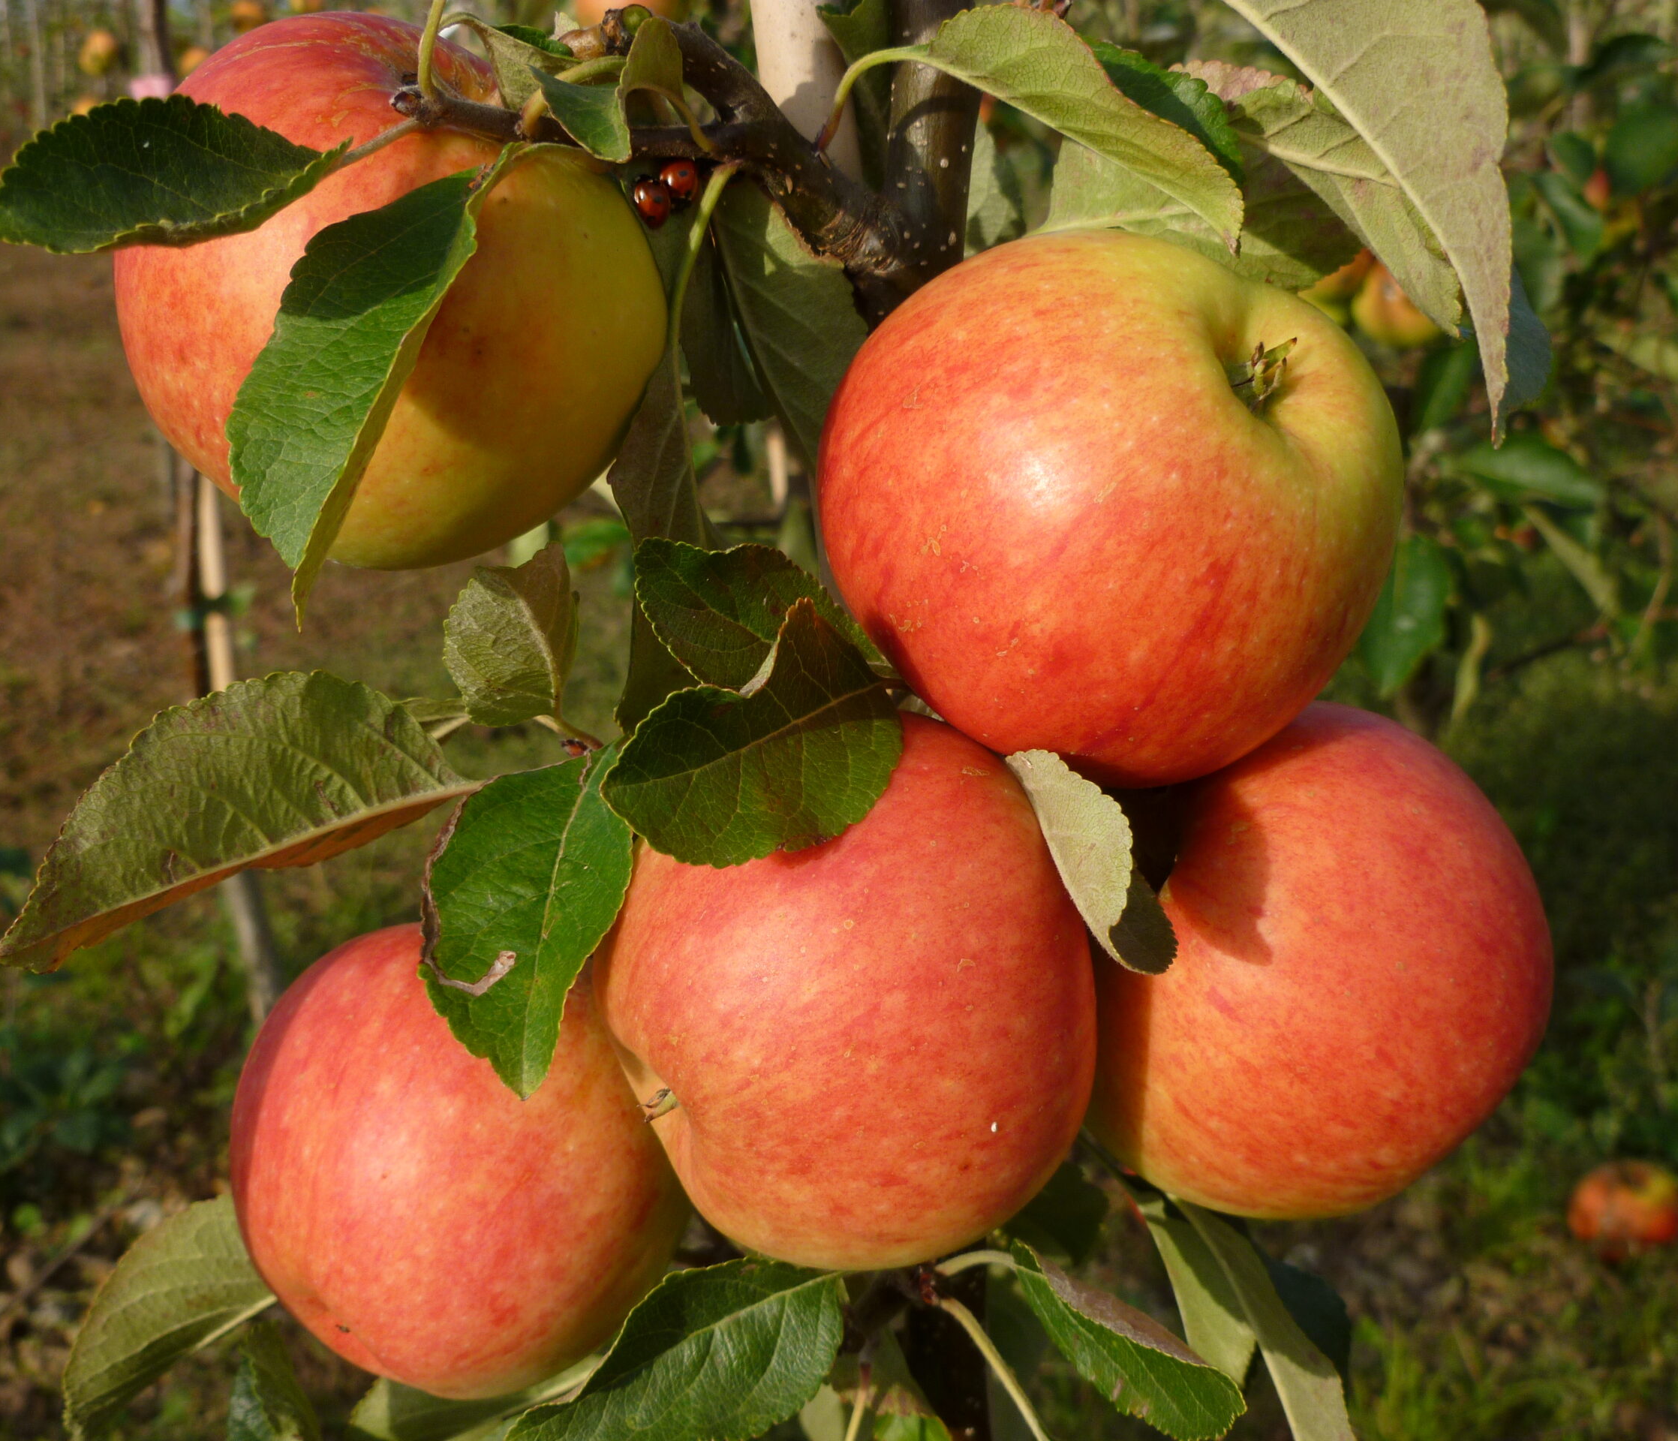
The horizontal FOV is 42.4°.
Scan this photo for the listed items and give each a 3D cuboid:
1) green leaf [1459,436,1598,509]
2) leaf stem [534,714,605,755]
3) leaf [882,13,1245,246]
[{"bbox_3d":[0.350,-0.128,1.100,0.072,0.012,0.032,21,39,16],"label":"green leaf"},{"bbox_3d":[-0.040,0.002,0.322,0.012,0.003,0.003,30,0,-12],"label":"leaf stem"},{"bbox_3d":[0.029,-0.082,0.297,0.054,0.024,0.012,33,61,16],"label":"leaf"}]

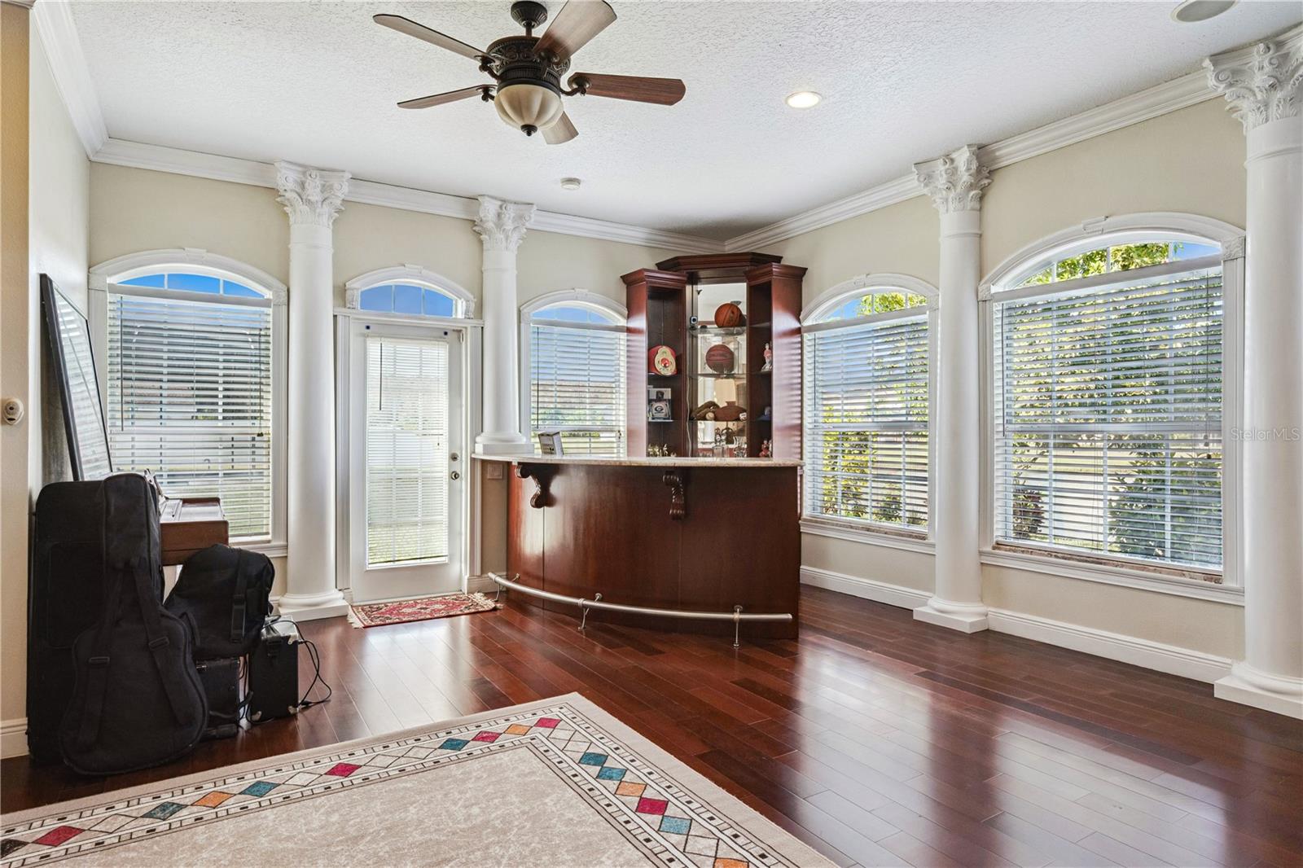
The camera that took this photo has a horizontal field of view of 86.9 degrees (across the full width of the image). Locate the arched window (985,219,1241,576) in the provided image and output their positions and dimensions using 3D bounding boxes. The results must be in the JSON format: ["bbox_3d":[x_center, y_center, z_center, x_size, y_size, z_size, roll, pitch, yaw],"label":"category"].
[{"bbox_3d":[2.502,-0.225,3.865,0.130,1.960,1.338,0,0,-34],"label":"arched window"}]

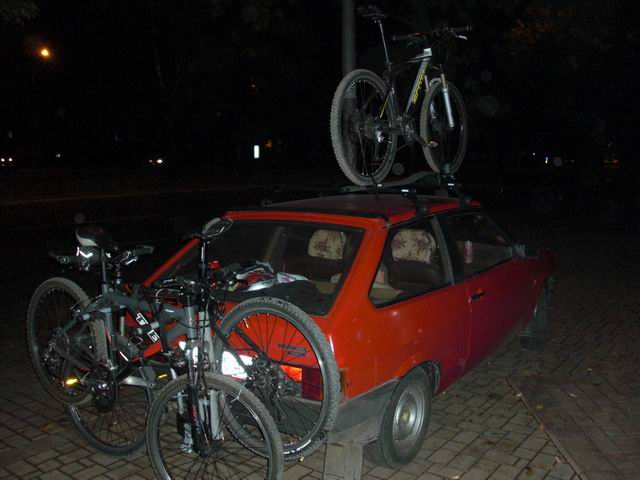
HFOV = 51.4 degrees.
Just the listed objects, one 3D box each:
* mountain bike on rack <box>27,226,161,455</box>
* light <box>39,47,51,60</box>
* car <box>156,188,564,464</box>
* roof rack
[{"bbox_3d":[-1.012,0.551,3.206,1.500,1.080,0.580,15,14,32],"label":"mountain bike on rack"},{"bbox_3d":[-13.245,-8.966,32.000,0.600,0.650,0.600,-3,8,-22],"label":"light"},{"bbox_3d":[0.538,0.340,4.945,1.640,1.400,4.000,5,9,34],"label":"car"},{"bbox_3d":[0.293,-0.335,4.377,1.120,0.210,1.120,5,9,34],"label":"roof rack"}]

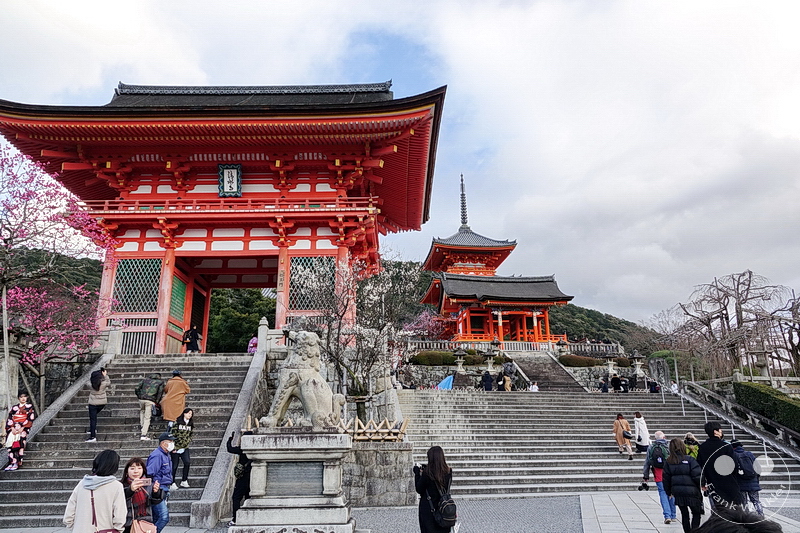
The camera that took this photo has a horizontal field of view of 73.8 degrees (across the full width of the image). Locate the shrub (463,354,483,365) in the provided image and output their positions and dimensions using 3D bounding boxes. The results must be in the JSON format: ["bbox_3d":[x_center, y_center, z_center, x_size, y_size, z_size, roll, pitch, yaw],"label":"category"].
[{"bbox_3d":[5.884,7.464,42.687,1.450,0.755,1.200,0,-17,0],"label":"shrub"}]

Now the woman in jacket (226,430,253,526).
[{"bbox_3d":[-3.040,4.091,10.357,0.620,1.710,0.500,2,-17,-11],"label":"woman in jacket"}]

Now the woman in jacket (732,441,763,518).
[{"bbox_3d":[5.862,3.756,8.995,0.560,1.560,0.450,-6,-18,16],"label":"woman in jacket"}]

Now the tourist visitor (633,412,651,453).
[{"bbox_3d":[8.761,5.998,19.266,0.550,1.464,0.450,4,-18,-13],"label":"tourist visitor"}]

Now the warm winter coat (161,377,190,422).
[{"bbox_3d":[-5.469,3.227,12.990,0.600,1.078,0.450,-2,-17,5],"label":"warm winter coat"}]

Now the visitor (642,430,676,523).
[{"bbox_3d":[5.243,4.199,10.690,0.600,1.700,0.480,-5,-17,14],"label":"visitor"}]

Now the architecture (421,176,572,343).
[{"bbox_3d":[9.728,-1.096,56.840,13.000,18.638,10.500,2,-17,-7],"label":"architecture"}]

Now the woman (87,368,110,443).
[{"bbox_3d":[-7.184,3.302,12.710,0.480,1.676,0.480,-6,-18,17],"label":"woman"}]

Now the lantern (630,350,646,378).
[{"bbox_3d":[16.388,6.710,36.638,1.050,1.870,1.050,2,-17,-10],"label":"lantern"}]

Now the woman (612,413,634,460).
[{"bbox_3d":[7.699,5.856,18.371,0.580,1.525,0.480,3,-18,-11],"label":"woman"}]

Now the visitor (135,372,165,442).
[{"bbox_3d":[-6.011,3.338,12.748,0.620,1.564,0.520,-4,-18,11],"label":"visitor"}]

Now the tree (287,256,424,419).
[{"bbox_3d":[-1.271,2.191,15.224,3.900,5.150,3.600,-1,-17,0],"label":"tree"}]

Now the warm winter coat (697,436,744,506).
[{"bbox_3d":[4.938,3.143,8.241,0.660,0.980,0.420,-7,-18,19],"label":"warm winter coat"}]

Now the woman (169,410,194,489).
[{"bbox_3d":[-4.578,3.824,11.222,0.500,1.580,0.400,5,-18,-19],"label":"woman"}]

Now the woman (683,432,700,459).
[{"bbox_3d":[6.741,4.666,12.356,0.480,1.561,0.360,1,-17,-4],"label":"woman"}]

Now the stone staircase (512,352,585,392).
[{"bbox_3d":[9.688,7.174,35.555,3.500,3.500,5.900,2,-17,-10],"label":"stone staircase"}]

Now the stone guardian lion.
[{"bbox_3d":[-1.706,2.020,9.525,1.500,1.750,0.700,0,-17,-2],"label":"stone guardian lion"}]

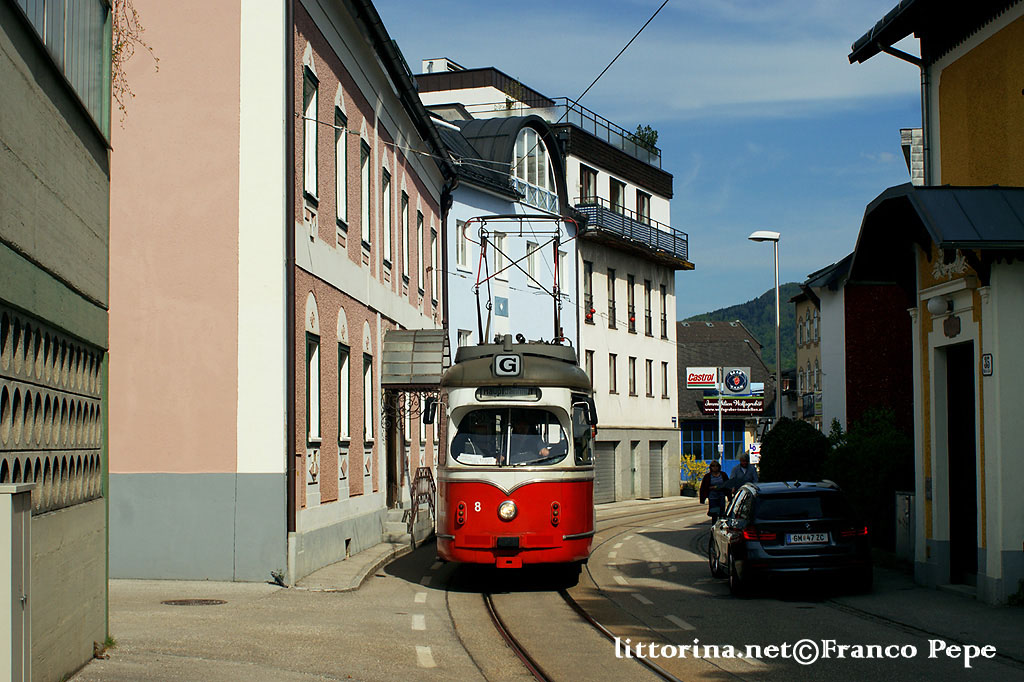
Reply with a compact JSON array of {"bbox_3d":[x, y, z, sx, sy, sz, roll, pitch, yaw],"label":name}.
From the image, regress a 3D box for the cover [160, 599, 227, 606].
[{"bbox_3d":[-3.952,3.252,18.376,0.800,0.040,0.800,0,-4,0],"label":"cover"}]

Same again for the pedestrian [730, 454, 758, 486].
[{"bbox_3d":[4.673,3.158,29.649,0.580,1.800,0.360,-1,-4,9],"label":"pedestrian"}]

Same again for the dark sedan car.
[{"bbox_3d":[3.778,2.694,20.486,1.840,1.450,4.620,-1,-4,3],"label":"dark sedan car"}]

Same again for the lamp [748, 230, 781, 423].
[{"bbox_3d":[6.175,0.914,36.022,0.800,7.150,0.300,-1,-4,11],"label":"lamp"}]

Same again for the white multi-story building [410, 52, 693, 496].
[{"bbox_3d":[0.134,-2.037,54.976,10.600,15.800,11.200,-2,-4,25],"label":"white multi-story building"}]

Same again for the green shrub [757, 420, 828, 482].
[{"bbox_3d":[5.710,2.814,29.873,1.500,2.500,1.500,0,-4,0],"label":"green shrub"}]

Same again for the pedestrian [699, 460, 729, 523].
[{"bbox_3d":[4.017,3.212,29.345,0.560,1.660,0.360,-1,-4,7],"label":"pedestrian"}]

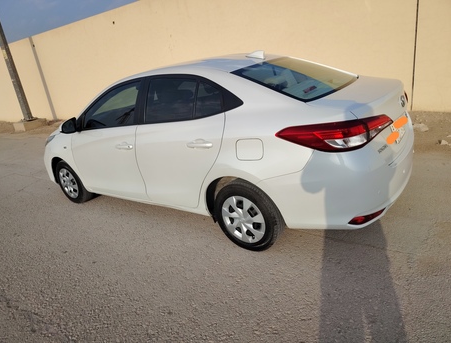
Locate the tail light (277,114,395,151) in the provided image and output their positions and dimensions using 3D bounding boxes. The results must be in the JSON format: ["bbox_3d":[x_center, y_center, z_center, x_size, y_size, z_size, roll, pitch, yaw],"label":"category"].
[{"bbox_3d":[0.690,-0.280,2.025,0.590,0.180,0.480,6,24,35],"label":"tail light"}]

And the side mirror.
[{"bbox_3d":[-1.573,-0.466,3.194,0.120,0.150,0.185,4,23,30],"label":"side mirror"}]

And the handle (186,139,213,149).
[{"bbox_3d":[-0.185,-0.201,2.381,0.225,0.055,0.050,6,24,35],"label":"handle"}]

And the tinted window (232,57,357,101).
[{"bbox_3d":[0.618,-0.798,2.636,0.690,0.080,1.220,30,36,22],"label":"tinted window"}]

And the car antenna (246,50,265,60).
[{"bbox_3d":[0.263,-1.018,2.800,0.170,0.065,0.065,6,24,35],"label":"car antenna"}]

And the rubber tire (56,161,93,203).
[{"bbox_3d":[-1.897,0.125,3.987,0.590,0.590,0.190,6,24,35],"label":"rubber tire"}]

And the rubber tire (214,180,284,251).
[{"bbox_3d":[0.182,0.353,2.527,0.590,0.590,0.190,6,24,35],"label":"rubber tire"}]

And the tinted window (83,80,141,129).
[{"bbox_3d":[-1.121,-0.638,3.086,0.920,0.450,0.080,6,5,35],"label":"tinted window"}]

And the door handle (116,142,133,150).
[{"bbox_3d":[-0.932,-0.234,2.928,0.225,0.055,0.050,6,24,35],"label":"door handle"}]

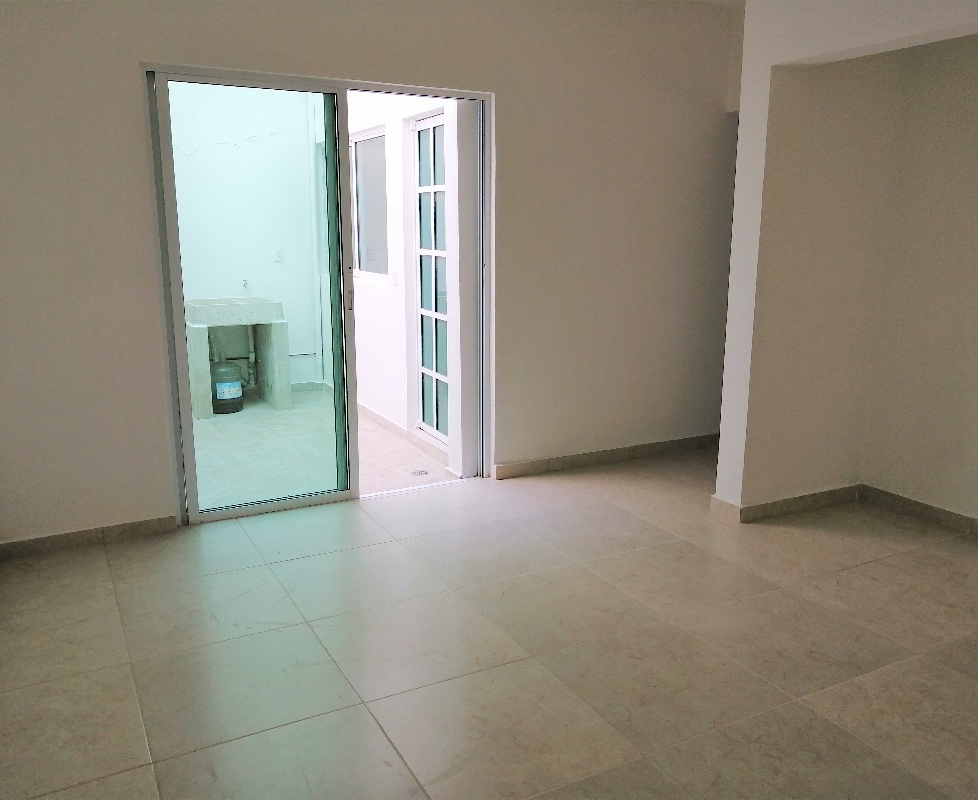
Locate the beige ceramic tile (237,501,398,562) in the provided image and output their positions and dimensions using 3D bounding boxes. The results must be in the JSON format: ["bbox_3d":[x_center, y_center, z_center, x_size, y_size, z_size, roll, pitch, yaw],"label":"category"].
[{"bbox_3d":[-0.830,0.640,3.872,0.600,0.012,0.600,-6,13,-28],"label":"beige ceramic tile"}]

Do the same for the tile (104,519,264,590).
[{"bbox_3d":[-1.358,0.694,3.593,0.600,0.012,0.600,-6,13,-28],"label":"tile"}]

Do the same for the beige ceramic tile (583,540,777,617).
[{"bbox_3d":[0.796,0.749,3.400,0.600,0.010,0.600,-6,13,-28],"label":"beige ceramic tile"}]

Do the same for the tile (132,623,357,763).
[{"bbox_3d":[-0.787,0.905,2.557,0.600,0.010,0.600,-6,13,-28],"label":"tile"}]

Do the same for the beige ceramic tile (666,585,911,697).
[{"bbox_3d":[1.080,0.851,2.877,0.600,0.012,0.600,-6,13,-28],"label":"beige ceramic tile"}]

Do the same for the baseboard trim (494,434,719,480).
[{"bbox_3d":[0.829,0.354,5.135,1.788,0.082,0.015,-6,13,-28],"label":"baseboard trim"}]

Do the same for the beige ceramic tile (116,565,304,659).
[{"bbox_3d":[-1.072,0.798,3.074,0.600,0.010,0.600,-6,13,-28],"label":"beige ceramic tile"}]

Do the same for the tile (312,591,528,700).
[{"bbox_3d":[-0.261,0.852,2.837,0.600,0.012,0.600,-6,13,-28],"label":"tile"}]

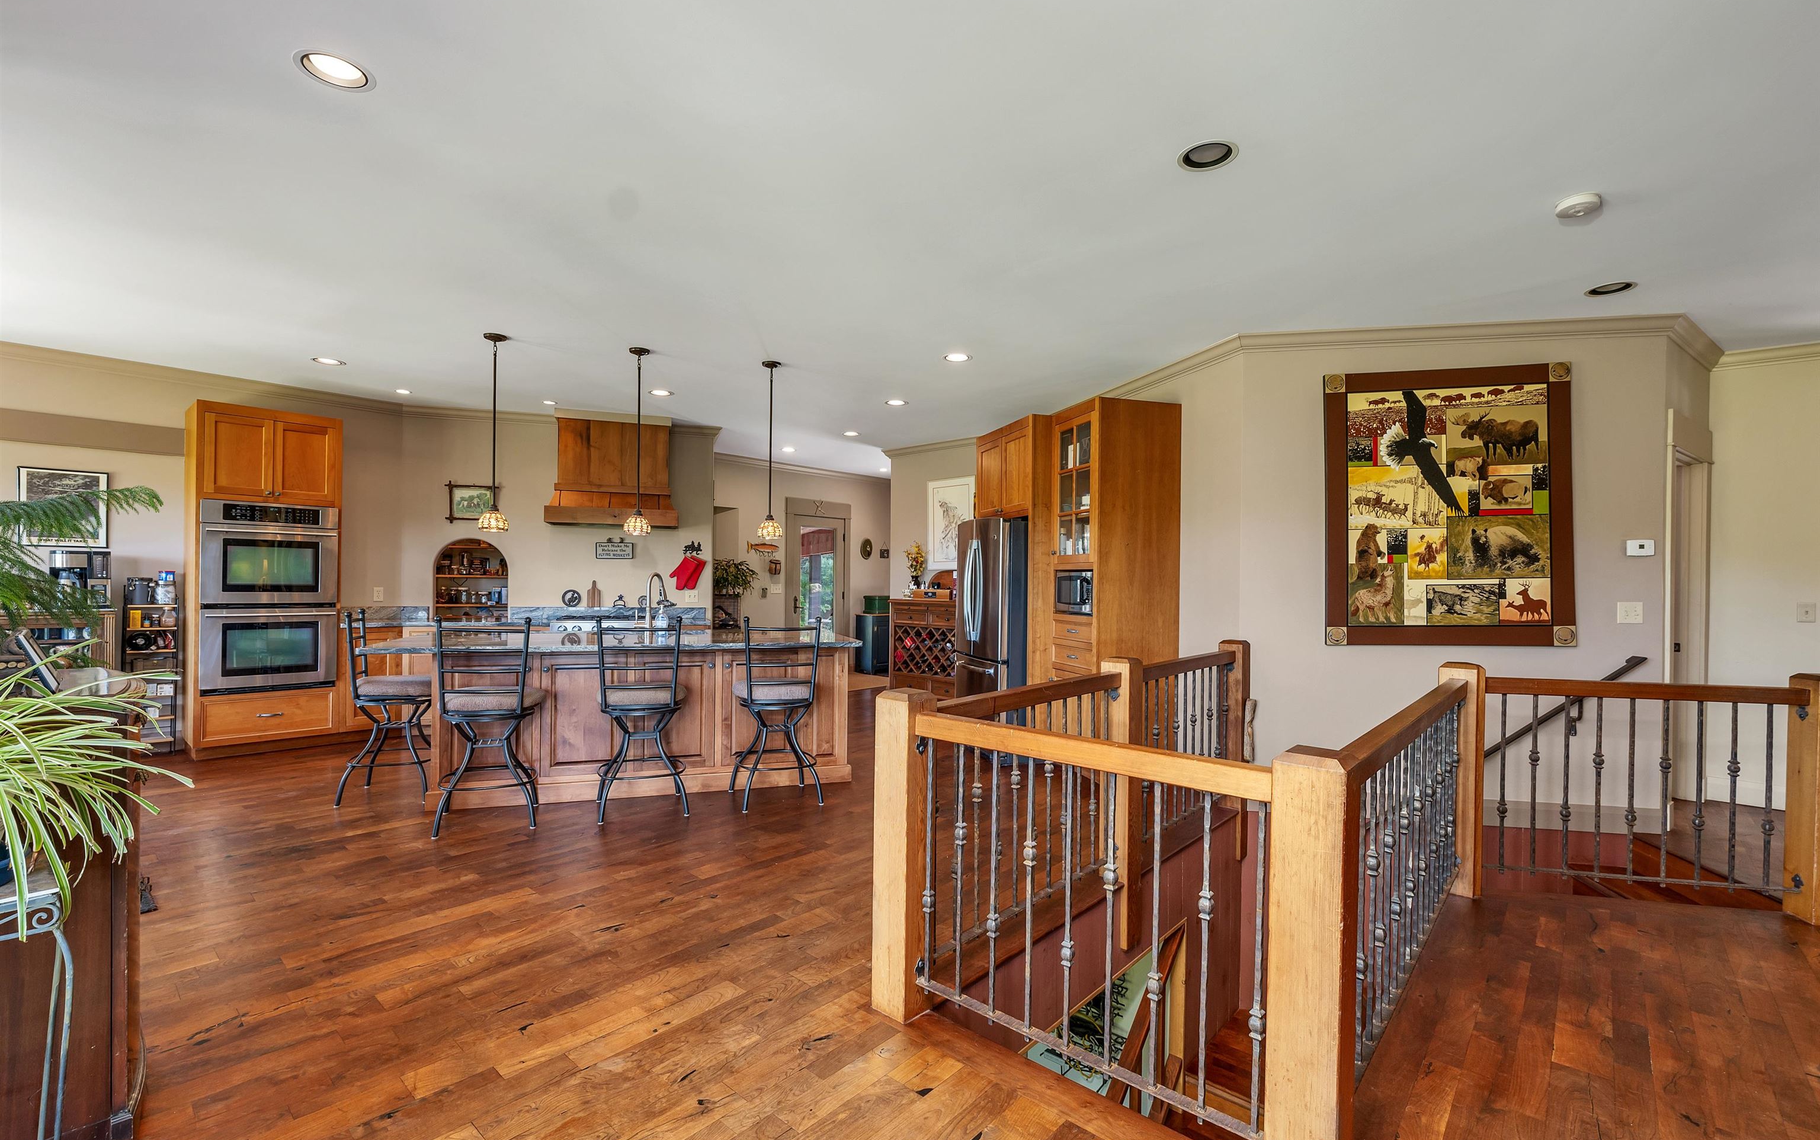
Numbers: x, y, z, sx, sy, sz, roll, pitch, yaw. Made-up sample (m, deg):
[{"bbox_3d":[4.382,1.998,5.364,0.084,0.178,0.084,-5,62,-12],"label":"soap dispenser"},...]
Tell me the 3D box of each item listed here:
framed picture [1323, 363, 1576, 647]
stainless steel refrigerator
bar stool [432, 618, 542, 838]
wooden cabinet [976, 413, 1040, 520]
[{"bbox_3d":[3.210,-0.376,4.230,1.360,1.660,0.050,0,-2,7],"label":"framed picture"},{"bbox_3d":[0.920,0.530,5.660,0.830,1.780,0.890,1,-2,-19],"label":"stainless steel refrigerator"},{"bbox_3d":[-2.150,0.790,3.650,0.450,1.040,0.480,0,-2,-10],"label":"bar stool"},{"bbox_3d":[1.010,-0.731,5.398,0.680,0.665,0.920,1,0,-18],"label":"wooden cabinet"}]

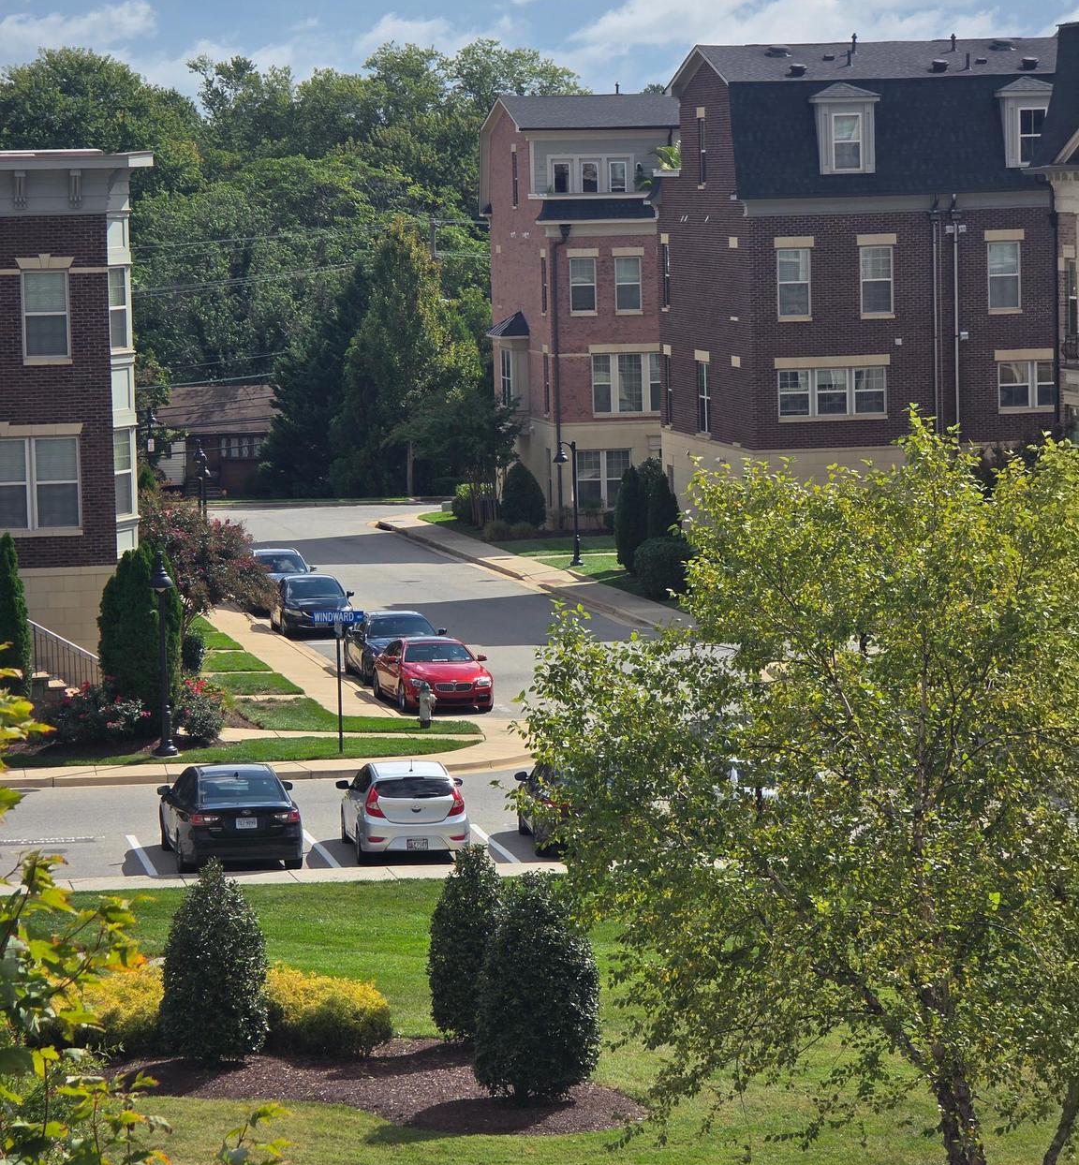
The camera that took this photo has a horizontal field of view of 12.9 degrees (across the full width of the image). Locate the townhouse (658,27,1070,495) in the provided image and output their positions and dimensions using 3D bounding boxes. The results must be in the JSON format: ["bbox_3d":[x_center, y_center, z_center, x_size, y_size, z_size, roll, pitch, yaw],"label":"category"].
[{"bbox_3d":[8.970,-7.646,128.078,9.400,13.850,11.100,-2,5,-11],"label":"townhouse"}]

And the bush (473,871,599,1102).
[{"bbox_3d":[-0.024,4.327,51.762,1.350,2.420,1.350,-1,5,0],"label":"bush"}]

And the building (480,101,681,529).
[{"bbox_3d":[2.811,-9.628,164.497,8.000,14.500,12.800,-2,5,-10],"label":"building"}]

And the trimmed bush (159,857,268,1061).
[{"bbox_3d":[-3.752,4.273,54.799,1.240,2.340,1.240,-2,5,-10],"label":"trimmed bush"}]

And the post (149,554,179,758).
[{"bbox_3d":[-6.529,1.268,83.308,0.400,3.620,0.800,-2,5,-10],"label":"post"}]

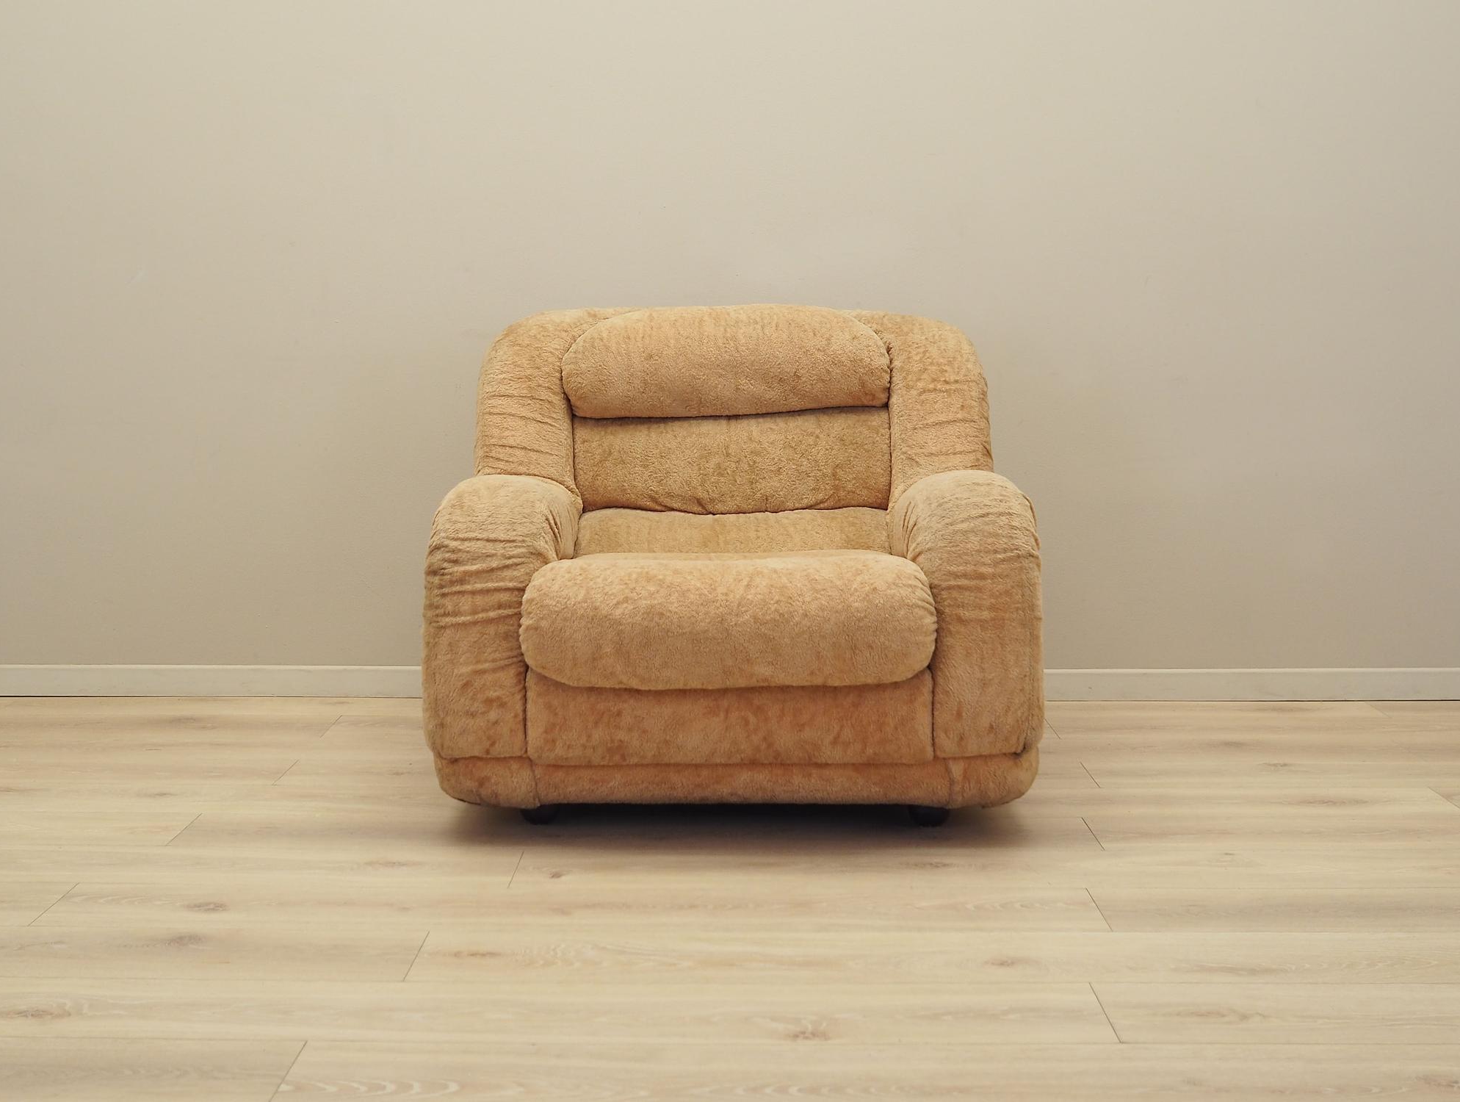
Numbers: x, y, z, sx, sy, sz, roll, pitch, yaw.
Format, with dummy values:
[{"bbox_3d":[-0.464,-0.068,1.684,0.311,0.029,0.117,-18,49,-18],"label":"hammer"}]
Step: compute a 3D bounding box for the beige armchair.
[{"bbox_3d":[0.008,-0.014,2.530,0.968,0.831,0.817,0,9,1],"label":"beige armchair"}]

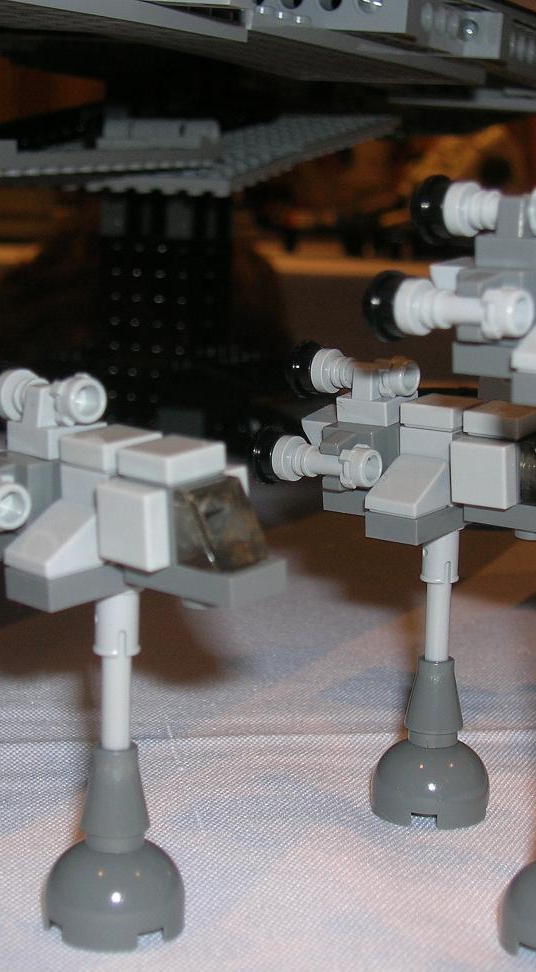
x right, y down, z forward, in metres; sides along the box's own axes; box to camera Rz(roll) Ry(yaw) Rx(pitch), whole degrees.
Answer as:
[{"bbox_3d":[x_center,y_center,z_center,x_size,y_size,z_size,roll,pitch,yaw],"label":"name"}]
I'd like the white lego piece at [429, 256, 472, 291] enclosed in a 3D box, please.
[{"bbox_3d":[0.023,-0.021,0.196,0.006,0.008,0.008,9,15,40],"label":"white lego piece"}]

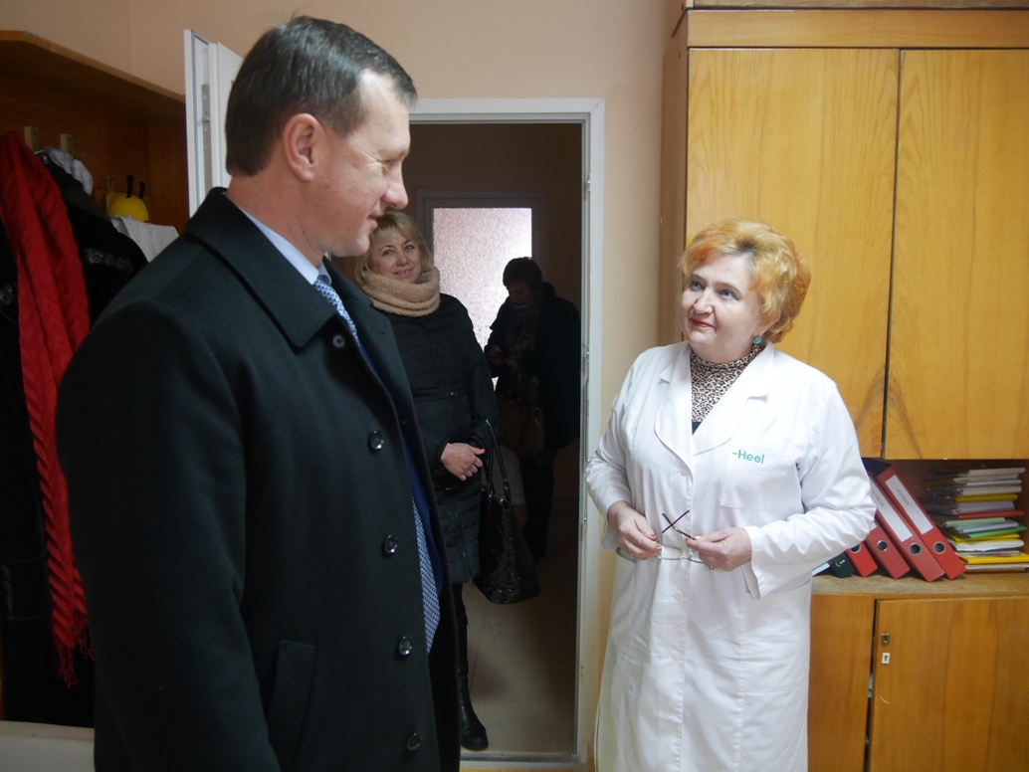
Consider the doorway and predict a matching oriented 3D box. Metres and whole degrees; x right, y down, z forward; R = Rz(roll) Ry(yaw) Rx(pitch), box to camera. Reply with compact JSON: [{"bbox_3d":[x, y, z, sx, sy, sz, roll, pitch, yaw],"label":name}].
[{"bbox_3d":[-0.165,0.175,2.513,0.820,2.003,0.120,0,6,0],"label":"doorway"}]

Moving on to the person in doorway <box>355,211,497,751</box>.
[{"bbox_3d":[-0.278,0.298,2.731,0.490,1.712,0.360,-4,7,-35],"label":"person in doorway"}]

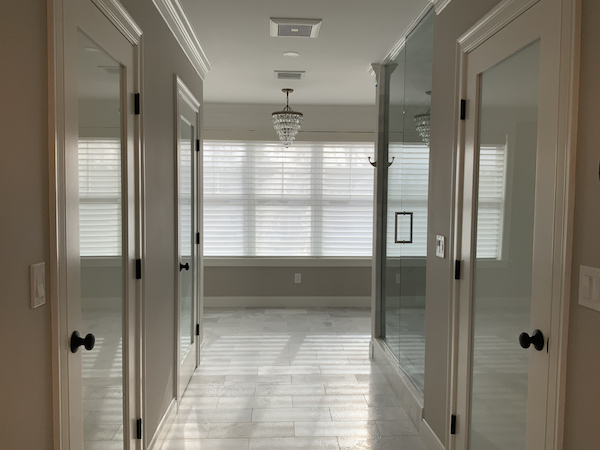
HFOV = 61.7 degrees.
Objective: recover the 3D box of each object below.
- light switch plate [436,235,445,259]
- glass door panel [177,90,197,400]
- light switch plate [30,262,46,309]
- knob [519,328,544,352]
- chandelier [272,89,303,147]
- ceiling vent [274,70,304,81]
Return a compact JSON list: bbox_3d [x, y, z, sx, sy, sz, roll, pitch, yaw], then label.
[{"bbox_3d":[0.740,0.114,2.650,0.010,0.115,0.117,1,3,-3],"label":"light switch plate"},{"bbox_3d":[-0.840,0.167,3.665,0.042,2.030,0.775,1,3,-3],"label":"glass door panel"},{"bbox_3d":[-0.713,0.164,1.371,0.011,0.115,0.071,1,3,-3],"label":"light switch plate"},{"bbox_3d":[0.770,0.387,1.682,0.062,0.067,0.067,1,3,-3],"label":"knob"},{"bbox_3d":[-0.136,-1.159,5.479,0.334,0.615,0.334,1,3,-3],"label":"chandelier"},{"bbox_3d":[-0.094,-1.415,4.776,0.286,0.020,0.305,1,3,-3],"label":"ceiling vent"}]

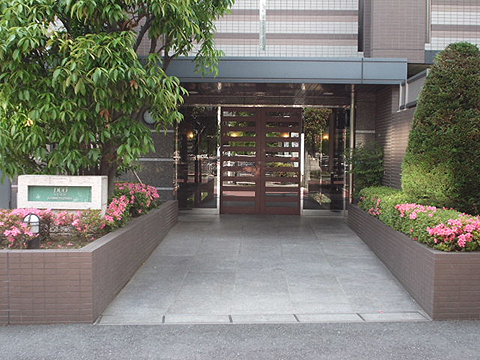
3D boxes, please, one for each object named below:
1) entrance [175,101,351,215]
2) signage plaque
[{"bbox_3d":[0.448,-0.442,12.150,3.460,2.240,0.300,1,2,2],"label":"entrance"},{"bbox_3d":[-1.915,0.153,6.500,0.690,0.168,0.045,1,2,-1],"label":"signage plaque"}]

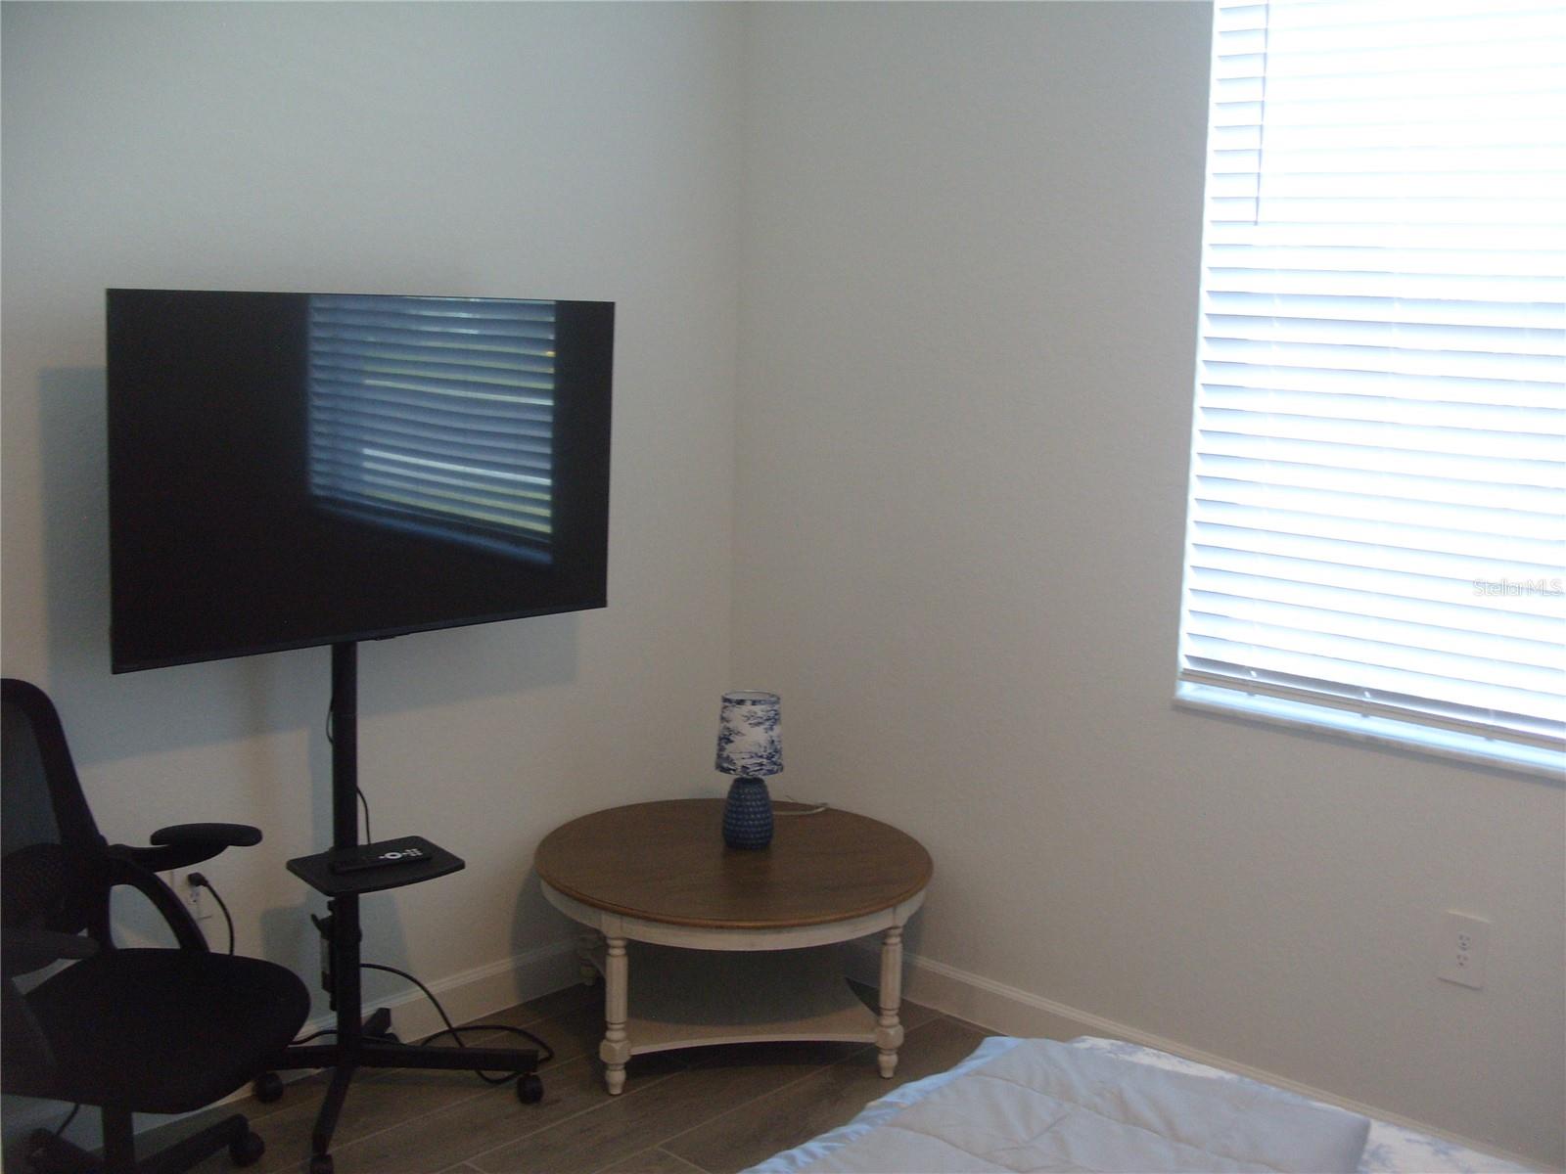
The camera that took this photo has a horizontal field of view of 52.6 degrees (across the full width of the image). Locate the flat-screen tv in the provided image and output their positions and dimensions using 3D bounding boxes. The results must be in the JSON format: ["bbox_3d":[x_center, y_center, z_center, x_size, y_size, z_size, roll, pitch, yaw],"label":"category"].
[{"bbox_3d":[-0.777,-0.231,3.083,0.070,0.649,1.110,10,12,42],"label":"flat-screen tv"}]

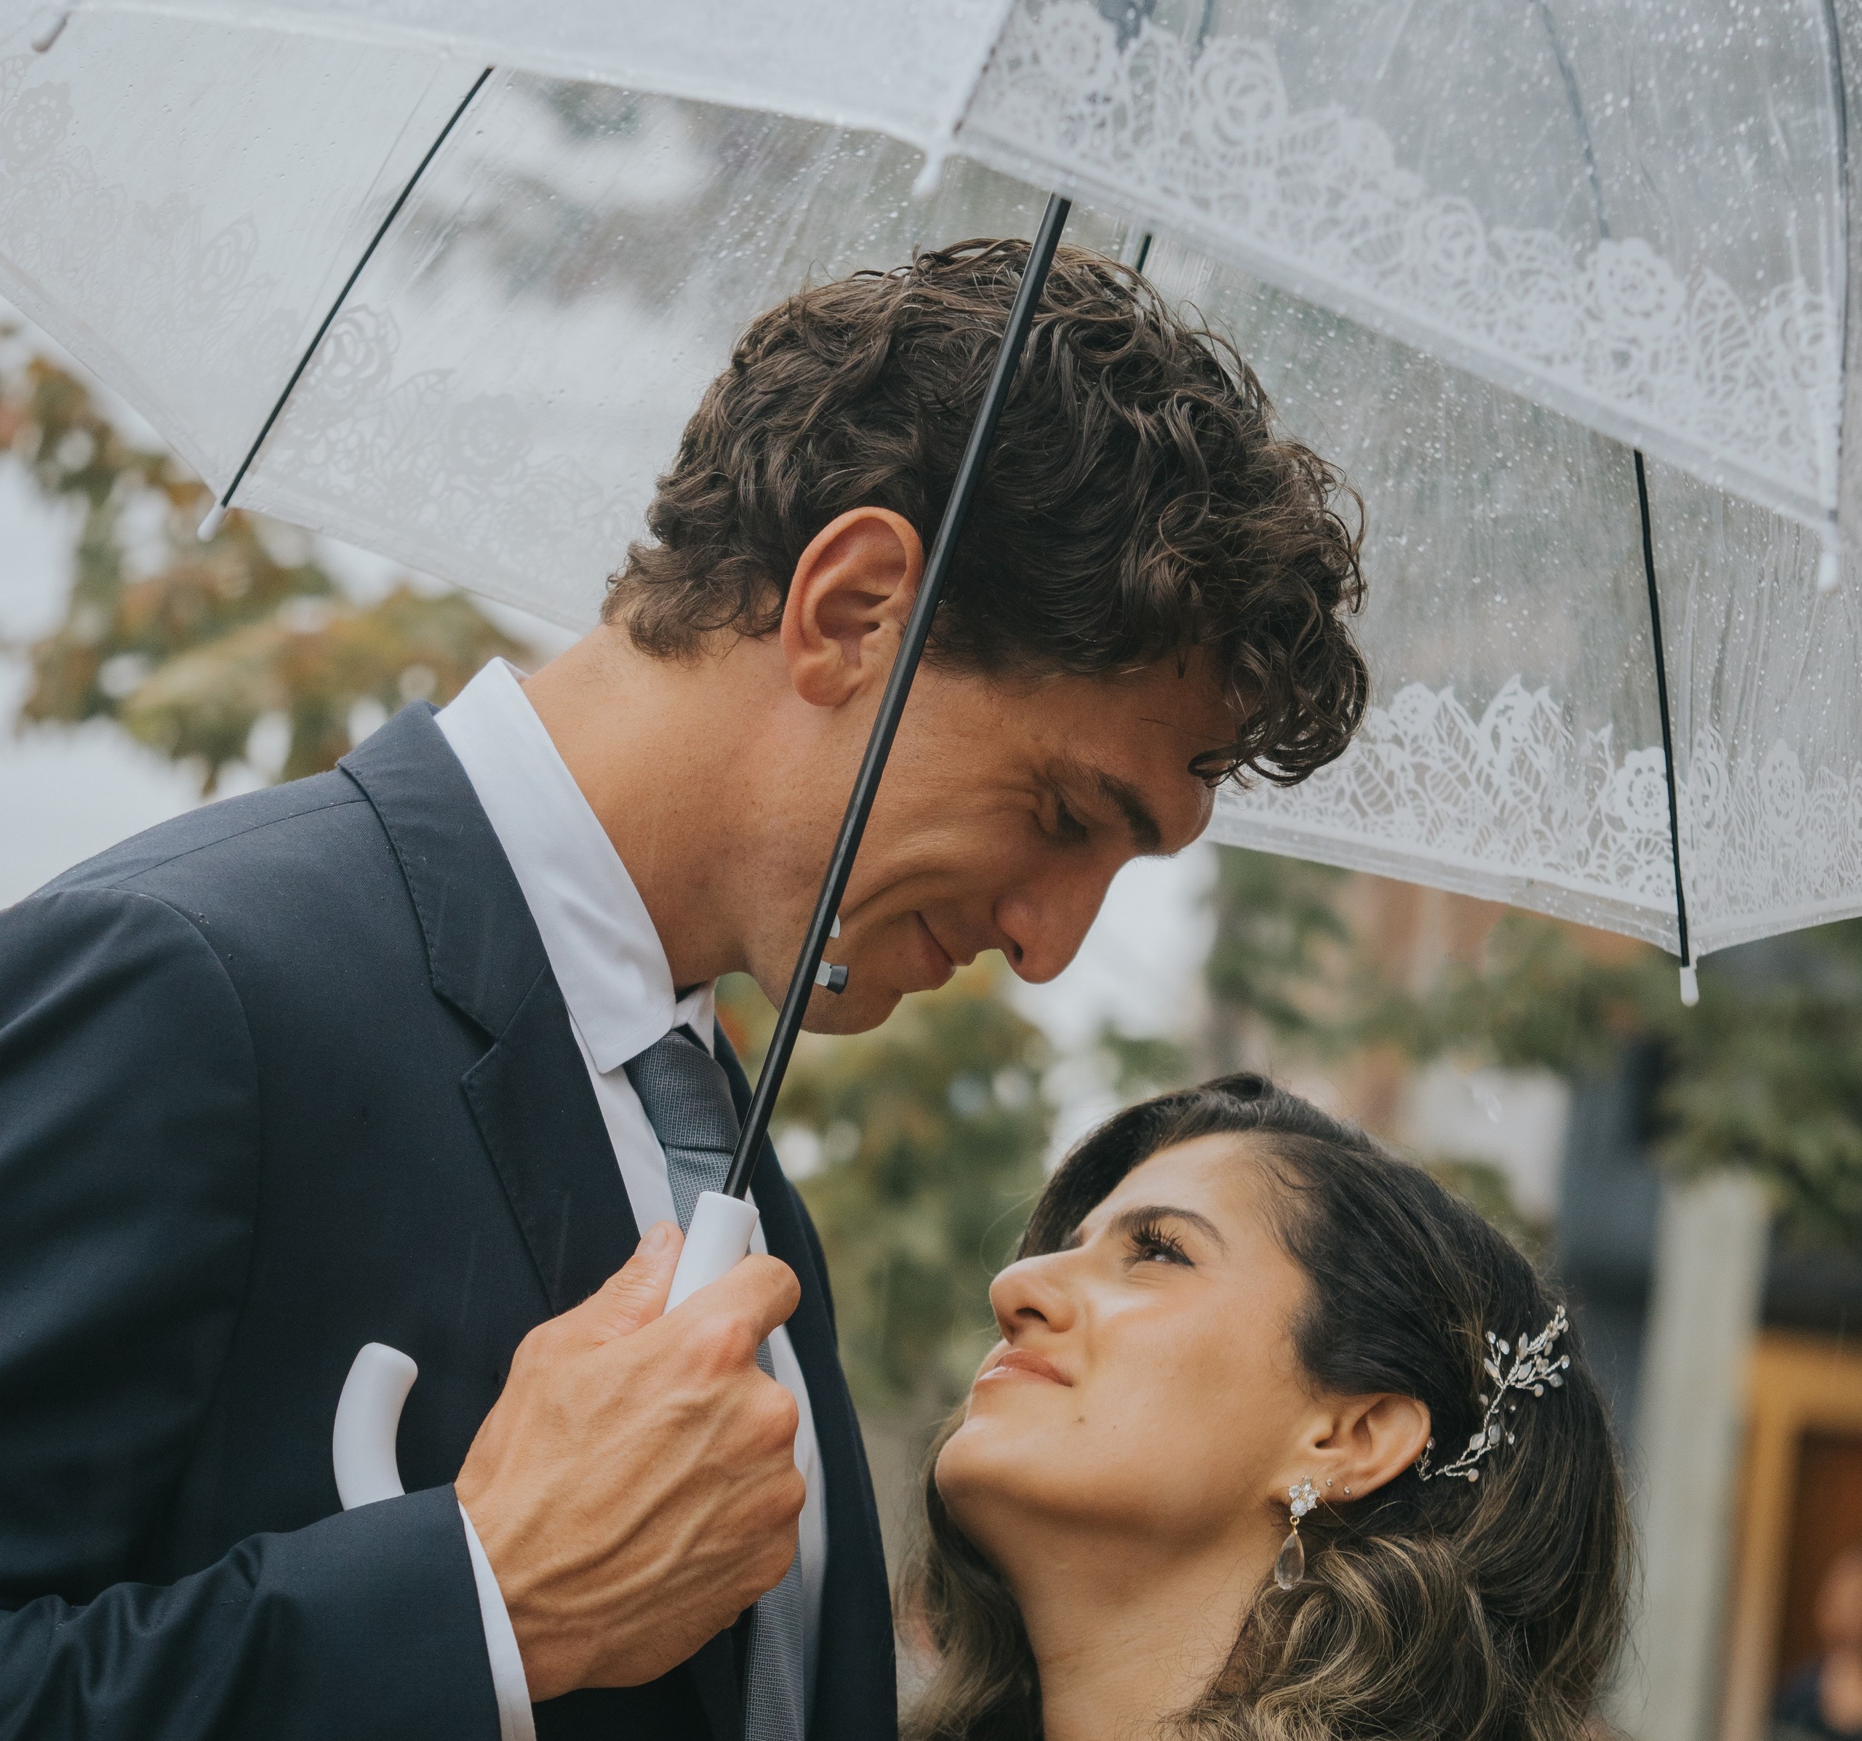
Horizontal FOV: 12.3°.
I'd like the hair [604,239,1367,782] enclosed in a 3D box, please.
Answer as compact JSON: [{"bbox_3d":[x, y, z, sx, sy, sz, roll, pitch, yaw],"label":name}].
[{"bbox_3d":[0.024,-0.097,2.880,0.216,0.225,0.195,-42,-9,0],"label":"hair"}]

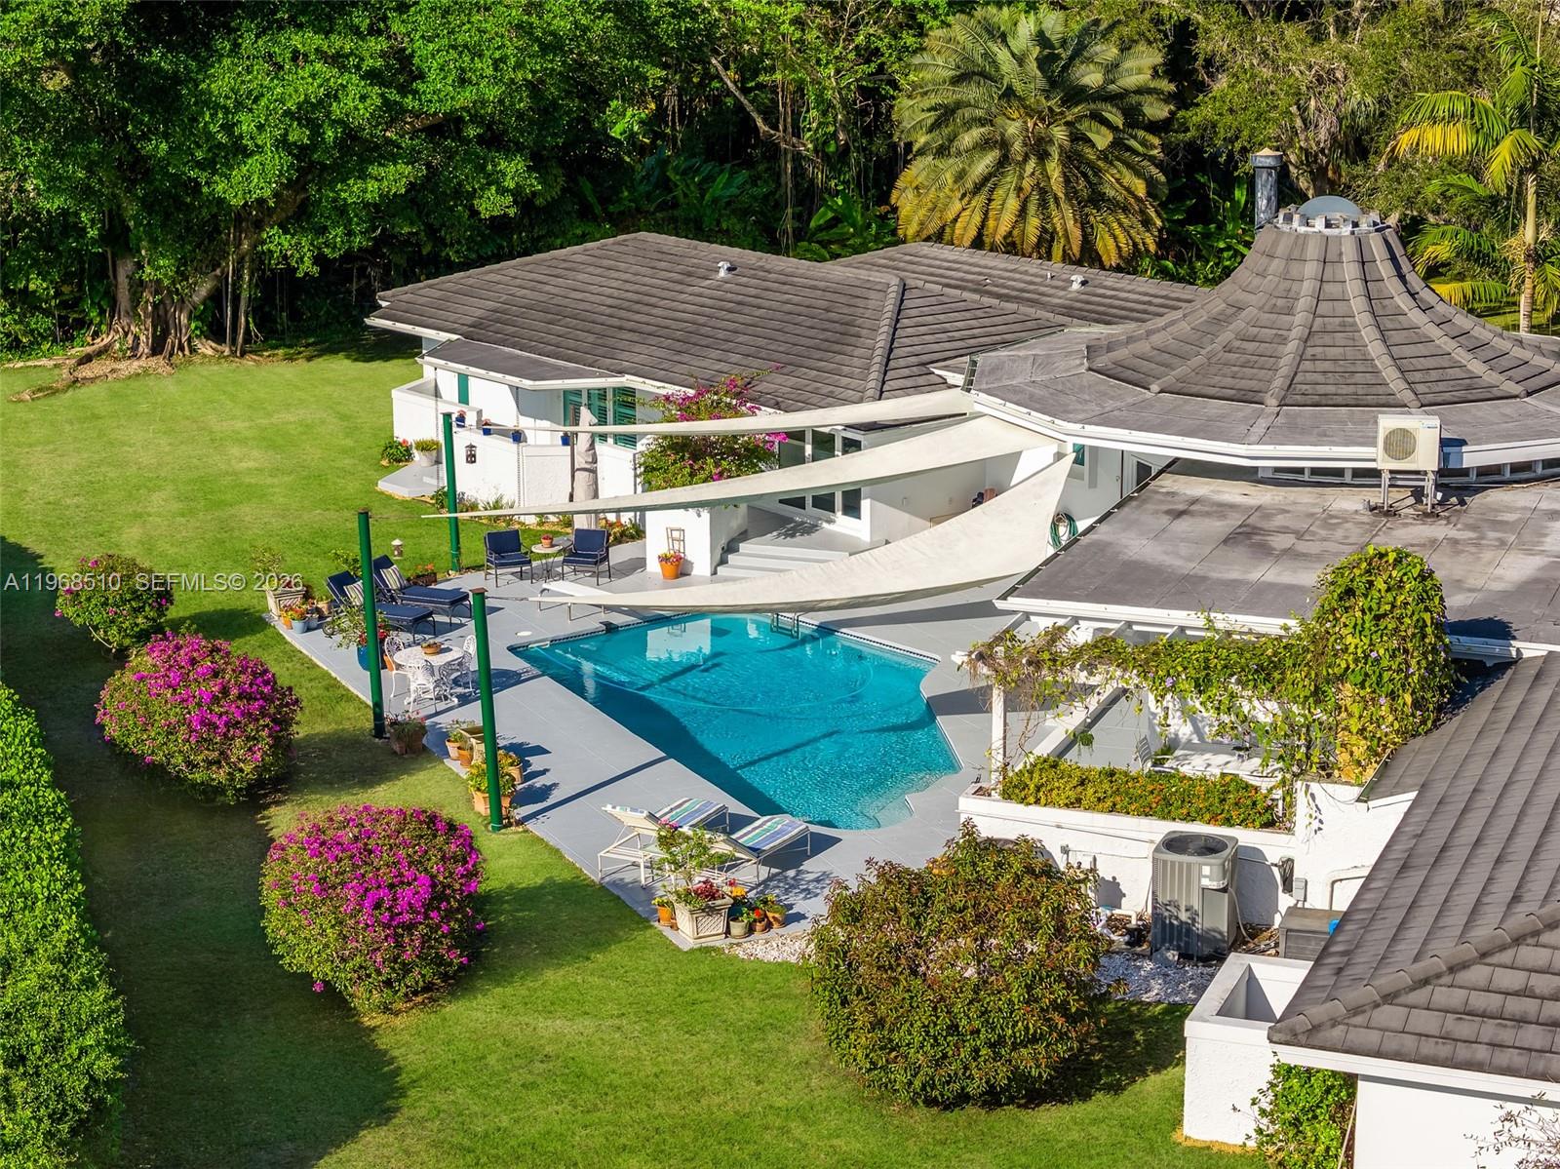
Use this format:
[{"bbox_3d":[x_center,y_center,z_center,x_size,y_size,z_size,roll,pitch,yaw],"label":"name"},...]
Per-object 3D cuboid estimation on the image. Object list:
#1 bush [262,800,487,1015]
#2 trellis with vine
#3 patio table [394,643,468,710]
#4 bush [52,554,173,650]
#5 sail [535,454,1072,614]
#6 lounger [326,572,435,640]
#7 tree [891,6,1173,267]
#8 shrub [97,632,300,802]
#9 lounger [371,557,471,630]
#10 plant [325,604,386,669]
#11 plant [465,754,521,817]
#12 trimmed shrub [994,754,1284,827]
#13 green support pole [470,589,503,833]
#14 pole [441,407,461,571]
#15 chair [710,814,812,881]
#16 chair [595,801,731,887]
[{"bbox_3d":[-4.582,3.630,35.443,2.480,2.200,2.450,0,15,0],"label":"bush"},{"bbox_3d":[5.674,1.167,40.601,6.100,3.100,2.200,5,14,19],"label":"trellis with vine"},{"bbox_3d":[-5.138,1.390,46.413,1.040,0.700,1.040,0,15,0],"label":"patio table"},{"bbox_3d":[-10.367,0.304,49.133,1.850,1.600,1.850,0,15,0],"label":"bush"},{"bbox_3d":[1.309,-0.427,43.419,10.483,0.850,3.219,-11,19,-36],"label":"sail"},{"bbox_3d":[-6.347,0.308,49.948,1.680,0.950,0.650,6,16,20],"label":"lounger"},{"bbox_3d":[5.920,-9.277,74.411,6.600,8.400,6.600,0,14,0],"label":"tree"},{"bbox_3d":[-7.960,1.730,43.100,2.740,2.120,2.740,0,14,0],"label":"shrub"},{"bbox_3d":[-5.874,0.067,50.847,1.680,0.950,0.650,6,16,20],"label":"lounger"},{"bbox_3d":[-6.663,0.810,49.349,0.920,0.950,0.880,0,14,0],"label":"plant"},{"bbox_3d":[-3.870,2.666,42.339,0.680,0.740,0.660,0,14,0],"label":"plant"},{"bbox_3d":[4.682,2.703,40.390,3.550,0.420,0.750,5,14,19],"label":"trimmed shrub"},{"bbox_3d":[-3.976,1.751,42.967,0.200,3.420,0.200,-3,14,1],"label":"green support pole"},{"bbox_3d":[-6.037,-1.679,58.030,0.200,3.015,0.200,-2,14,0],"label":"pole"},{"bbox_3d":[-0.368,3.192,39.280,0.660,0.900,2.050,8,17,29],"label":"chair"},{"bbox_3d":[-1.520,3.200,42.249,0.670,0.920,2.300,6,15,24],"label":"chair"}]

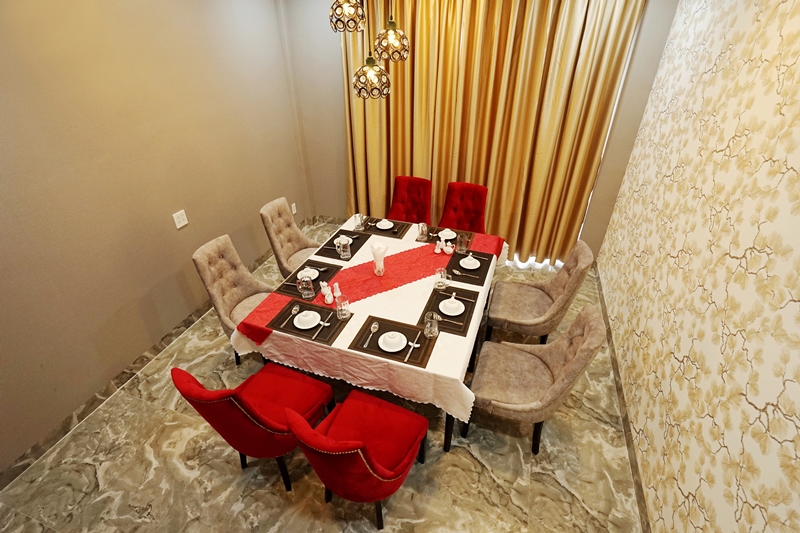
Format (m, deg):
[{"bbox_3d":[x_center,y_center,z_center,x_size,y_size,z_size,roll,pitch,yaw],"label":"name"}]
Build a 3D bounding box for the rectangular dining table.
[{"bbox_3d":[-0.042,0.366,2.763,1.377,0.770,1.562,10,36,18],"label":"rectangular dining table"}]

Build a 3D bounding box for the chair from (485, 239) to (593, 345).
[{"bbox_3d":[0.998,0.273,2.649,0.610,0.970,0.510,9,36,17],"label":"chair"}]

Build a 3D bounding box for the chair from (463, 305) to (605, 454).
[{"bbox_3d":[0.752,0.647,2.110,0.610,0.970,0.510,10,36,18],"label":"chair"}]

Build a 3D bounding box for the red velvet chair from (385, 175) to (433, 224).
[{"bbox_3d":[0.076,-0.330,3.608,0.510,0.970,0.610,9,36,17],"label":"red velvet chair"}]

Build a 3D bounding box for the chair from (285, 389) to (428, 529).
[{"bbox_3d":[-0.190,0.903,1.799,0.510,0.970,0.610,14,37,23],"label":"chair"}]

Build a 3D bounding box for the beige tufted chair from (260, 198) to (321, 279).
[{"bbox_3d":[-0.885,-0.106,3.345,0.610,0.970,0.510,10,36,18],"label":"beige tufted chair"}]

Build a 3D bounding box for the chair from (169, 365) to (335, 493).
[{"bbox_3d":[-0.760,0.797,1.996,0.510,0.970,0.610,12,37,21],"label":"chair"}]

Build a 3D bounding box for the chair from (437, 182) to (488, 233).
[{"bbox_3d":[0.569,-0.225,3.417,0.510,0.970,0.610,11,36,20],"label":"chair"}]

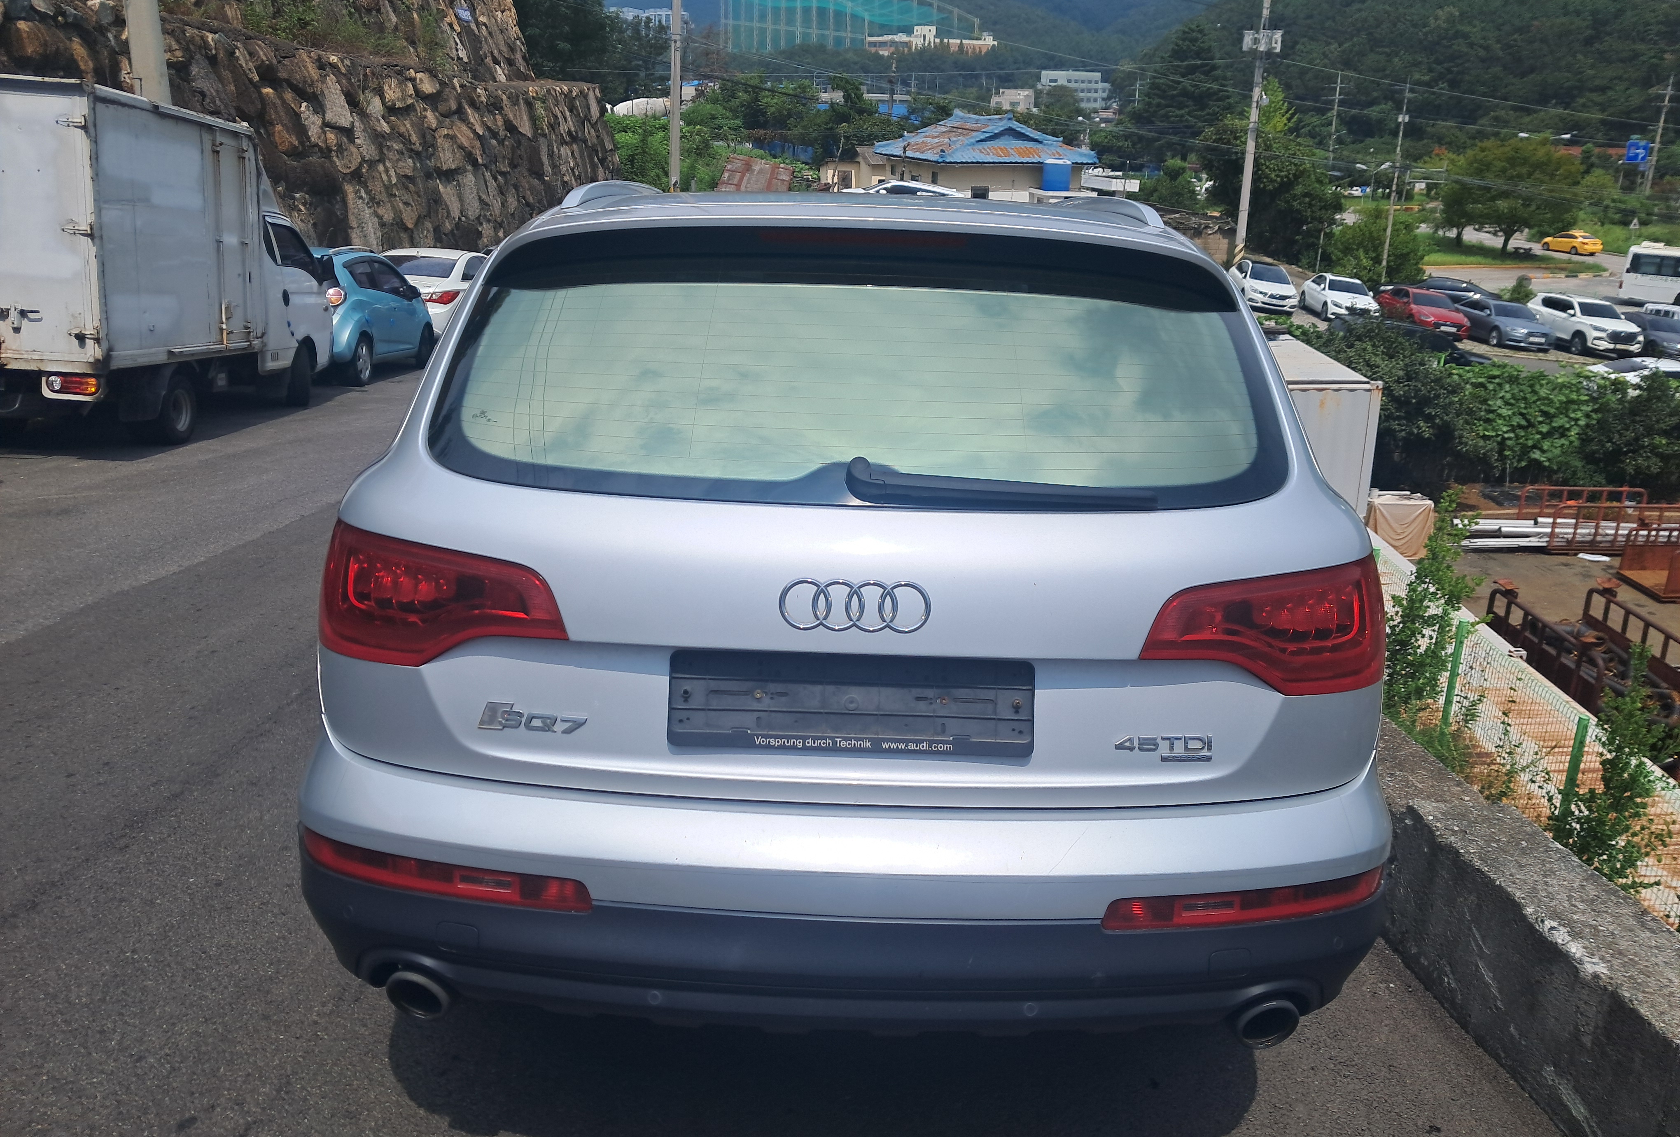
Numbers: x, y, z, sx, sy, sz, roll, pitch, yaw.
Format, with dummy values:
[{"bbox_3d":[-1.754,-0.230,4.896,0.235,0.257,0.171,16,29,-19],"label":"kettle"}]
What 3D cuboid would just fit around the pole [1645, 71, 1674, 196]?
[{"bbox_3d":[76.985,-40.426,122.979,0.360,12.500,0.360,1,17,0],"label":"pole"}]

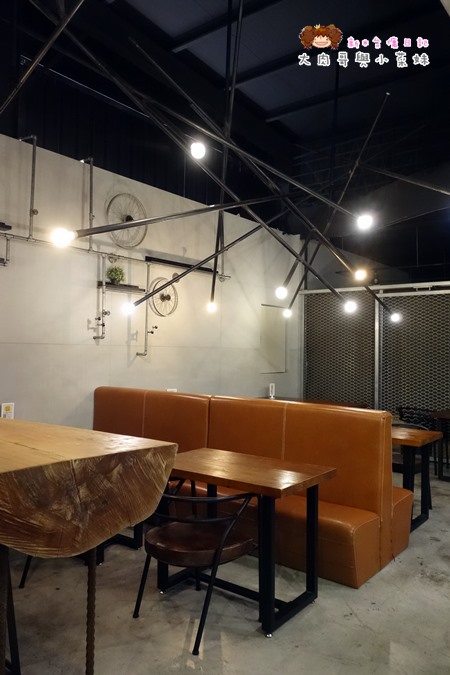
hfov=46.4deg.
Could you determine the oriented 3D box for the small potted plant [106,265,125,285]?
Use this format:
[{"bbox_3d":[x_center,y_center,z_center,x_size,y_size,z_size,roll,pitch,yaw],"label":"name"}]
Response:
[{"bbox_3d":[-1.162,-0.663,5.566,0.196,0.196,0.196,1,-1,0],"label":"small potted plant"}]

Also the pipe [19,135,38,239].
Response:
[{"bbox_3d":[-1.783,-1.360,4.764,0.227,0.989,0.062,0,-1,38],"label":"pipe"}]

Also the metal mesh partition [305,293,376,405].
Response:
[{"bbox_3d":[1.817,0.444,8.460,1.339,2.441,0.062,0,-1,38],"label":"metal mesh partition"}]

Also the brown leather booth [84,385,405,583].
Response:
[{"bbox_3d":[-0.087,1.038,4.566,3.064,1.060,0.949,0,-1,38],"label":"brown leather booth"}]

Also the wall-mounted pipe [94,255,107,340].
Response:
[{"bbox_3d":[-1.281,-0.414,5.430,0.196,0.906,0.062,0,-1,38],"label":"wall-mounted pipe"}]

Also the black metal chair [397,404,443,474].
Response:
[{"bbox_3d":[2.419,1.255,6.493,0.556,0.762,0.546,0,-1,38],"label":"black metal chair"}]

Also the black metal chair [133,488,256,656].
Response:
[{"bbox_3d":[-0.149,1.169,2.852,0.515,0.731,0.525,2,-2,-45],"label":"black metal chair"}]

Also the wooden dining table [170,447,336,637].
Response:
[{"bbox_3d":[0.077,1.161,3.176,0.997,0.765,0.605,0,-1,38],"label":"wooden dining table"}]

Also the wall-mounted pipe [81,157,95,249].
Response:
[{"bbox_3d":[-1.384,-1.335,5.302,0.196,0.968,0.062,0,-1,38],"label":"wall-mounted pipe"}]

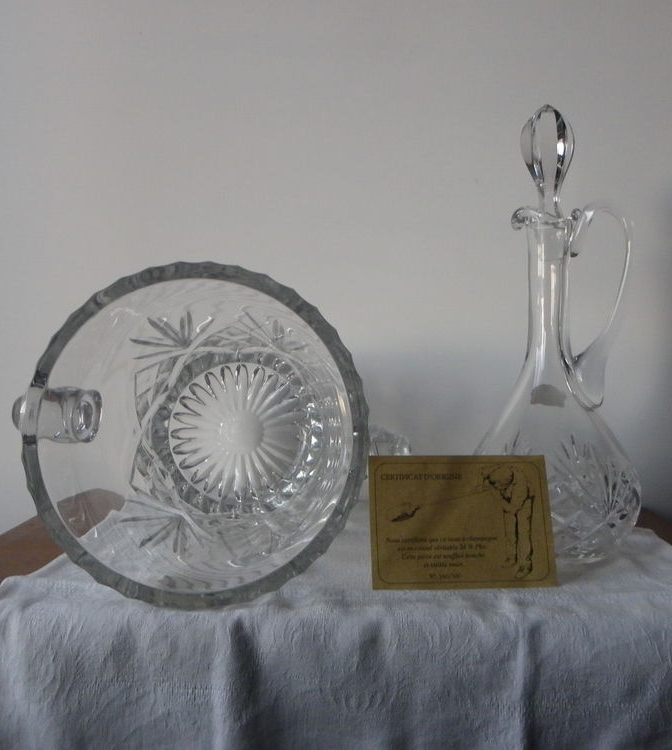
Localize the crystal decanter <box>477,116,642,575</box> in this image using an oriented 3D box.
[{"bbox_3d":[0.158,-0.035,0.555,0.135,0.325,0.133,0,2,12],"label":"crystal decanter"}]

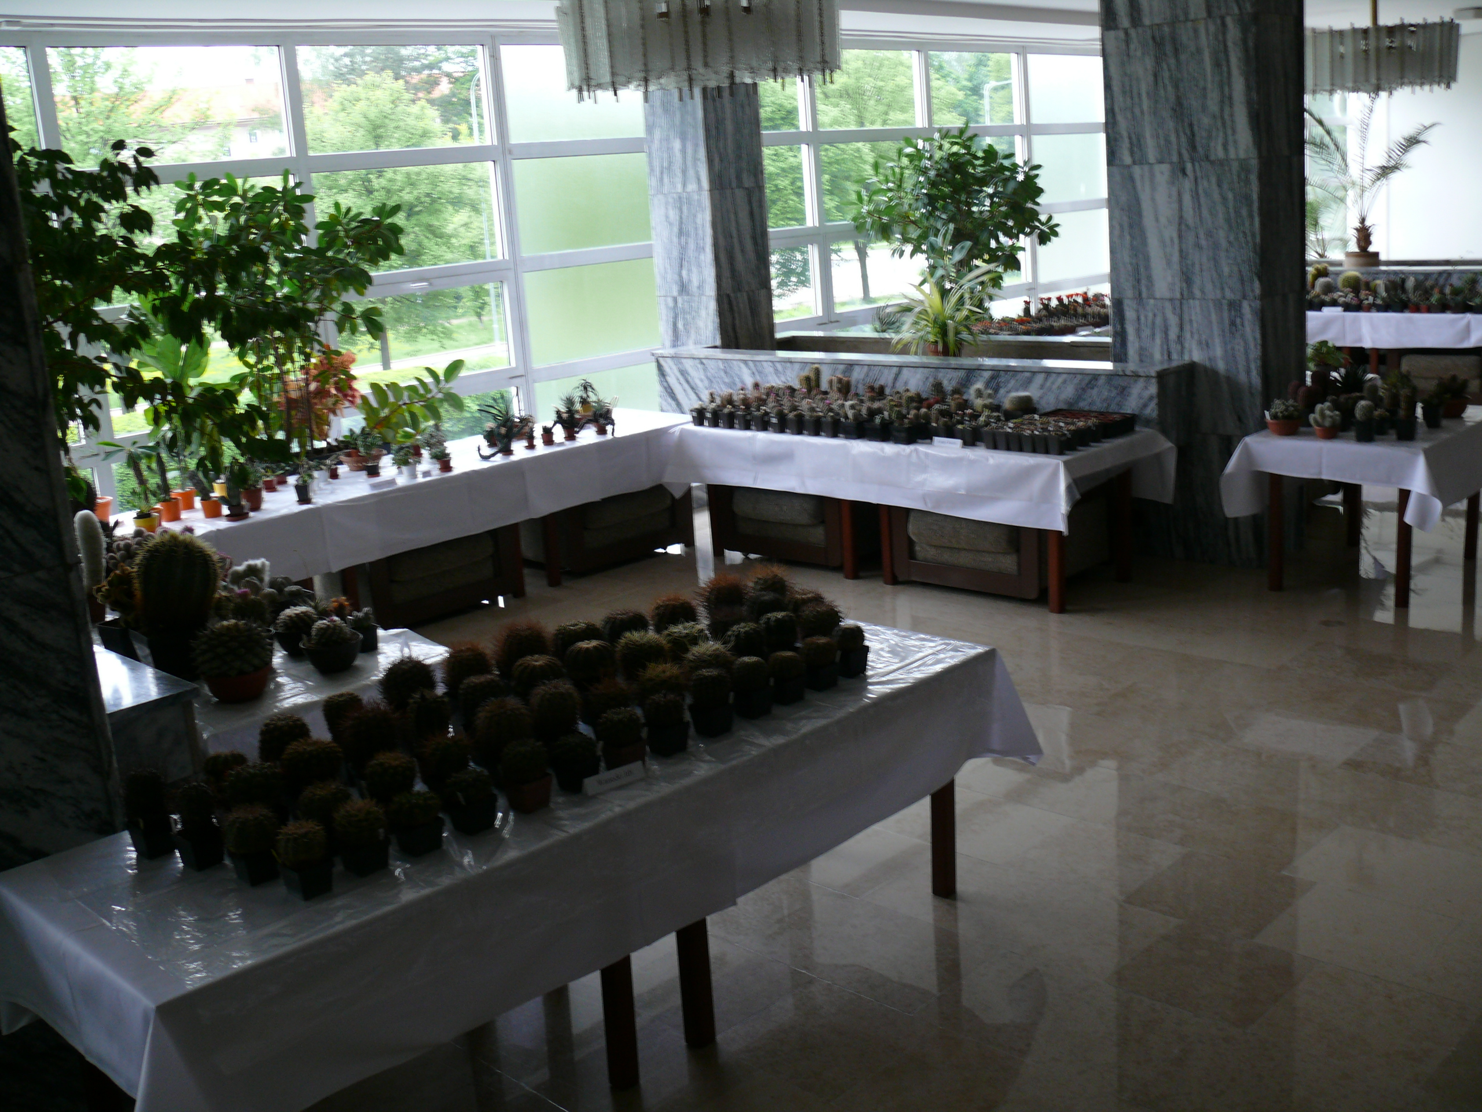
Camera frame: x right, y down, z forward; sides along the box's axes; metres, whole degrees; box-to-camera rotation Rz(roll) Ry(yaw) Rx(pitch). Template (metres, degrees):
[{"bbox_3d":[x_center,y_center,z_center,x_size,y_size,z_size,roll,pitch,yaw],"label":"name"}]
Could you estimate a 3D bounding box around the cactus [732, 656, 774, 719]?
[{"bbox_3d":[0.028,0.308,3.460,0.084,0.139,0.084,-4,14,0],"label":"cactus"}]

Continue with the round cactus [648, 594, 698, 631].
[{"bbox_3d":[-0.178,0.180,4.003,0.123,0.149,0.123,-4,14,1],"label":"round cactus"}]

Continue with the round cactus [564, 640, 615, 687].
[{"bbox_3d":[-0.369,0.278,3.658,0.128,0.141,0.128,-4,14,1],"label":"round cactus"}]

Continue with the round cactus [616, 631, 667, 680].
[{"bbox_3d":[-0.250,0.253,3.787,0.127,0.119,0.127,-4,13,1],"label":"round cactus"}]

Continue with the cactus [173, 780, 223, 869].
[{"bbox_3d":[-1.061,0.521,2.932,0.072,0.168,0.072,-17,19,-41],"label":"cactus"}]

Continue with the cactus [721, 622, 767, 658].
[{"bbox_3d":[0.011,0.220,3.878,0.113,0.103,0.113,-4,13,1],"label":"cactus"}]

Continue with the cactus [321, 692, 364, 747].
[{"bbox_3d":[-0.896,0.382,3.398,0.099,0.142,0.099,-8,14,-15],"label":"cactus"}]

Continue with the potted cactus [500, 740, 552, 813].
[{"bbox_3d":[-0.443,0.446,3.068,0.102,0.130,0.102,10,20,44],"label":"potted cactus"}]

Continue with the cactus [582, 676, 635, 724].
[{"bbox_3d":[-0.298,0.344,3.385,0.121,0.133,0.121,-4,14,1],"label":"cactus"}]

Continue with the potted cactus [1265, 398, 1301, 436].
[{"bbox_3d":[2.343,-0.601,6.481,0.150,0.155,0.150,-17,19,-41],"label":"potted cactus"}]

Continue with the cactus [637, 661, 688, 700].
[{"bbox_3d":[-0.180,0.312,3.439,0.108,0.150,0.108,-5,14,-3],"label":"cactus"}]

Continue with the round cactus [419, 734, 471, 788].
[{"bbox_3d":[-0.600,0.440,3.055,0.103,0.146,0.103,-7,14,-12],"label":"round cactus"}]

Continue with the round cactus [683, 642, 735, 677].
[{"bbox_3d":[-0.079,0.269,3.720,0.121,0.103,0.121,-4,13,1],"label":"round cactus"}]

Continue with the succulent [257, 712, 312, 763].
[{"bbox_3d":[-1.012,0.409,3.319,0.116,0.127,0.116,-4,13,1],"label":"succulent"}]

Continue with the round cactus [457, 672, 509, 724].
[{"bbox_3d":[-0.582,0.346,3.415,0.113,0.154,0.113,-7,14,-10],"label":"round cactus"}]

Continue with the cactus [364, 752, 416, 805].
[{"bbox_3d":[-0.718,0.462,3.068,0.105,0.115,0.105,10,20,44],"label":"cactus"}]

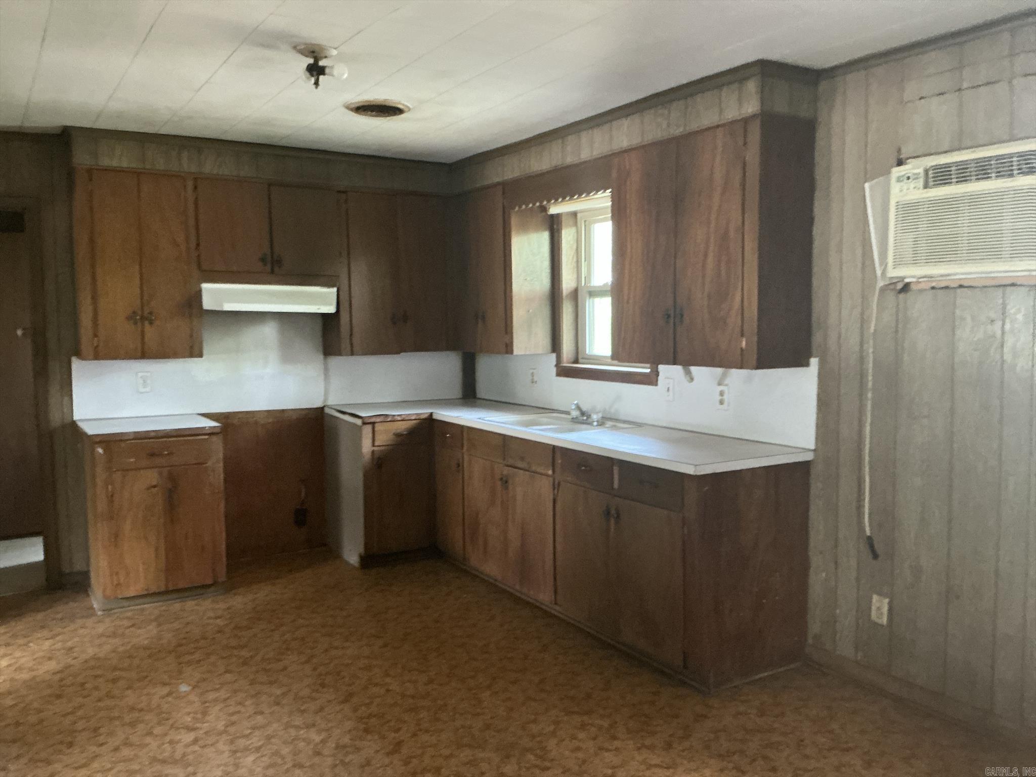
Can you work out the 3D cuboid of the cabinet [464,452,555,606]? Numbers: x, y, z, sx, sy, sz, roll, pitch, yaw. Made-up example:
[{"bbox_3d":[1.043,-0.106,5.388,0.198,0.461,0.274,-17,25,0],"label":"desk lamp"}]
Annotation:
[{"bbox_3d":[0.198,0.681,4.528,0.619,0.647,0.910,-3,6,-32],"label":"cabinet"}]

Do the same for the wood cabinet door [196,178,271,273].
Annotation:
[{"bbox_3d":[-1.591,-0.908,4.715,0.392,0.504,0.044,-3,5,-32],"label":"wood cabinet door"}]

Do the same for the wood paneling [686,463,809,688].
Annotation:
[{"bbox_3d":[0.944,0.745,3.379,0.629,0.869,0.025,-3,6,-32],"label":"wood paneling"}]

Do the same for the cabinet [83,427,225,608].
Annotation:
[{"bbox_3d":[-1.990,0.664,4.566,0.625,0.876,0.609,-3,6,-32],"label":"cabinet"}]

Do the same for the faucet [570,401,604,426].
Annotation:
[{"bbox_3d":[0.345,0.123,4.433,0.129,0.117,0.199,-3,6,-32],"label":"faucet"}]

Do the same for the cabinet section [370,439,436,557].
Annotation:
[{"bbox_3d":[-0.689,0.654,4.987,0.413,0.617,0.025,-3,6,-32],"label":"cabinet section"}]

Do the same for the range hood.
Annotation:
[{"bbox_3d":[-1.487,-0.525,4.888,0.753,0.159,0.438,-3,6,-32],"label":"range hood"}]

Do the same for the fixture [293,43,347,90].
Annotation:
[{"bbox_3d":[-0.734,-1.169,3.090,0.189,0.134,0.189,-3,6,-32],"label":"fixture"}]

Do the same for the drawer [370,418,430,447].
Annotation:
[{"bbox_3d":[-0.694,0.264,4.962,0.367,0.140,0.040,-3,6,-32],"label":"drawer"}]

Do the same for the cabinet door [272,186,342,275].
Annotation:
[{"bbox_3d":[-1.242,-0.924,4.932,0.409,0.500,0.044,-3,5,-32],"label":"cabinet door"}]

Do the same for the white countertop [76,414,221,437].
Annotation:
[{"bbox_3d":[-1.997,0.211,4.526,0.630,0.040,0.610,-3,6,-32],"label":"white countertop"}]

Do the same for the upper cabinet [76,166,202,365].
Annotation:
[{"bbox_3d":[-2.082,-0.654,4.573,0.597,0.990,0.324,-3,6,-32],"label":"upper cabinet"}]

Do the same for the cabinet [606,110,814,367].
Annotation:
[{"bbox_3d":[0.828,-0.605,3.727,0.324,0.990,0.913,-3,6,-32],"label":"cabinet"}]

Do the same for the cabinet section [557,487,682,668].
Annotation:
[{"bbox_3d":[0.614,0.752,3.745,0.515,0.619,0.862,-3,5,-32],"label":"cabinet section"}]

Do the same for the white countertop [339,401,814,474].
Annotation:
[{"bbox_3d":[-0.007,0.209,4.423,1.090,0.048,2.888,-3,6,-32],"label":"white countertop"}]

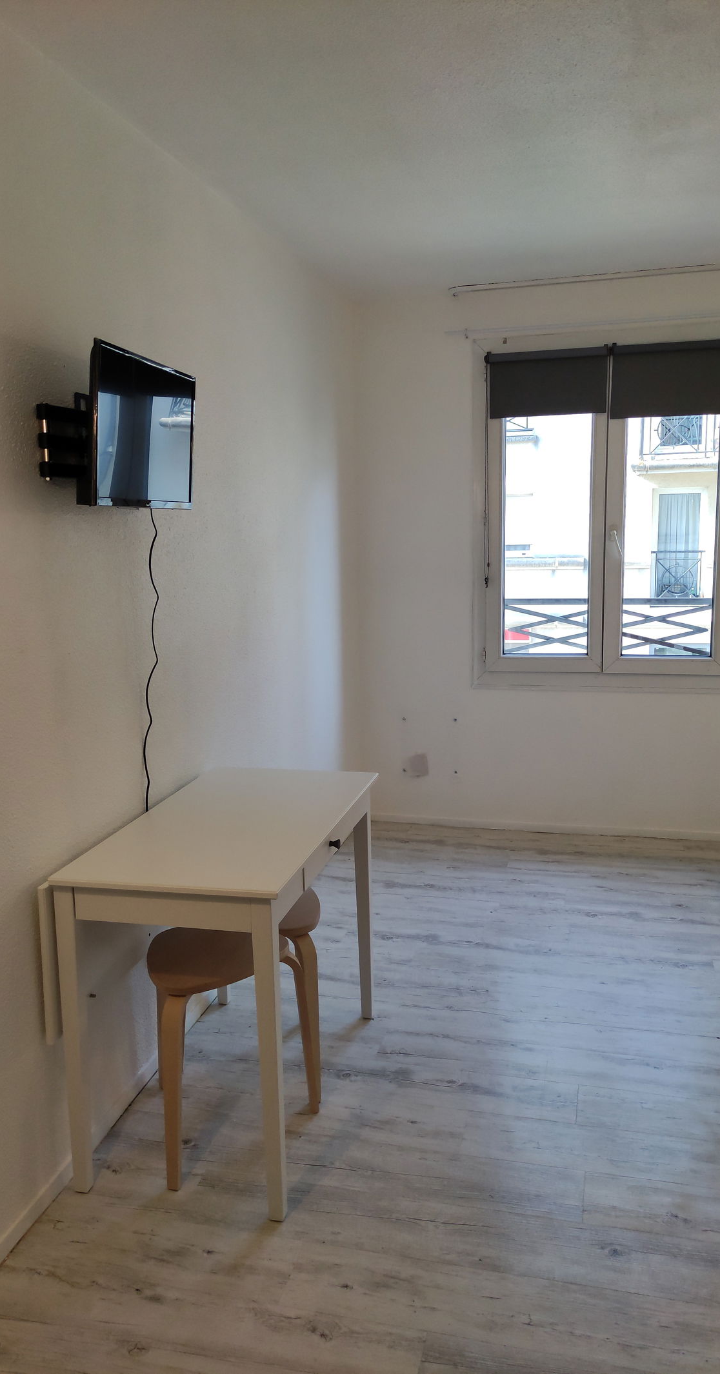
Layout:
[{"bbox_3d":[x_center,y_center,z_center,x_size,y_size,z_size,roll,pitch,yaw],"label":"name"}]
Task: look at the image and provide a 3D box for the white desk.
[{"bbox_3d":[-0.311,0.701,2.577,0.530,0.750,0.960,1,10,13],"label":"white desk"}]

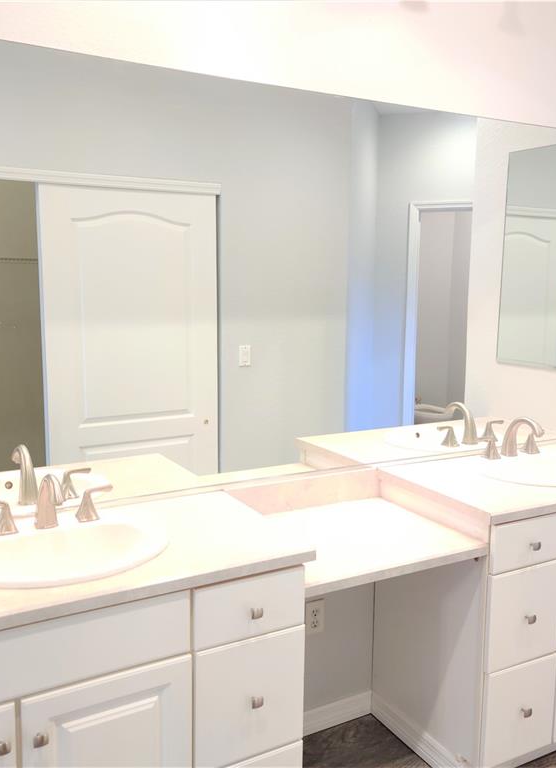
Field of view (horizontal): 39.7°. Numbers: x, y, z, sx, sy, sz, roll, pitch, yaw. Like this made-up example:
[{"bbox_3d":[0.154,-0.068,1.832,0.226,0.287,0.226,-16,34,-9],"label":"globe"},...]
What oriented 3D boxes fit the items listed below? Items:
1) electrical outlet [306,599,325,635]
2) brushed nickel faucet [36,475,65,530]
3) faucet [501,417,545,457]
[{"bbox_3d":[0.130,0.797,2.617,0.070,0.115,0.008,-5,10,-28],"label":"electrical outlet"},{"bbox_3d":[-0.584,0.314,1.980,0.052,0.155,0.180,-5,10,-28],"label":"brushed nickel faucet"},{"bbox_3d":[0.884,0.194,2.761,0.052,0.155,0.178,-5,10,-28],"label":"faucet"}]

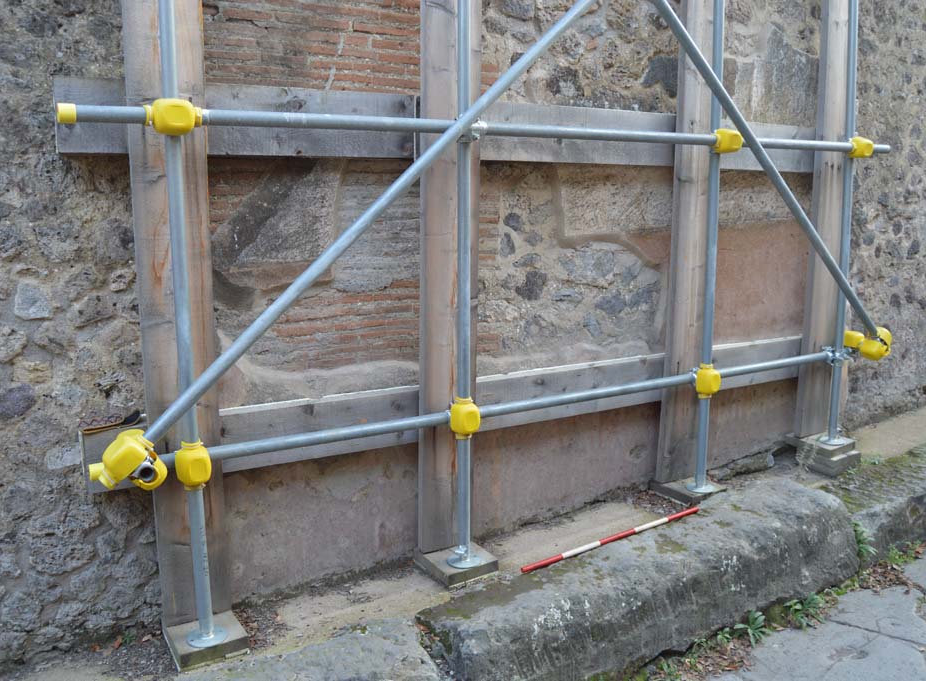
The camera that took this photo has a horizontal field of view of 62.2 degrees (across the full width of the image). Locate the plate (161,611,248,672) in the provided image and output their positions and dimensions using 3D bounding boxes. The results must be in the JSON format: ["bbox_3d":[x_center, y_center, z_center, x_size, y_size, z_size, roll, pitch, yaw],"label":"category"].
[{"bbox_3d":[-0.876,1.002,2.616,0.232,0.054,0.275,-6,11,-30],"label":"plate"}]

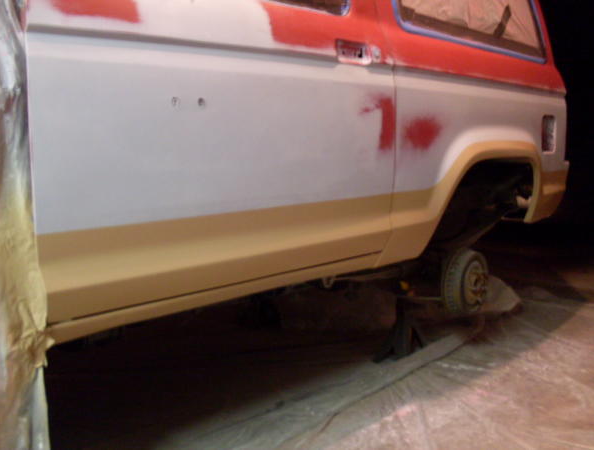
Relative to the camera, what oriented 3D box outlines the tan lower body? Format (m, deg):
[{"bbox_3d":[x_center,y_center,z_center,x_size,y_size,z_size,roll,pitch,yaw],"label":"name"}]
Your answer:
[{"bbox_3d":[0.322,-0.092,2.338,0.290,0.420,2.640,8,11,44],"label":"tan lower body"}]

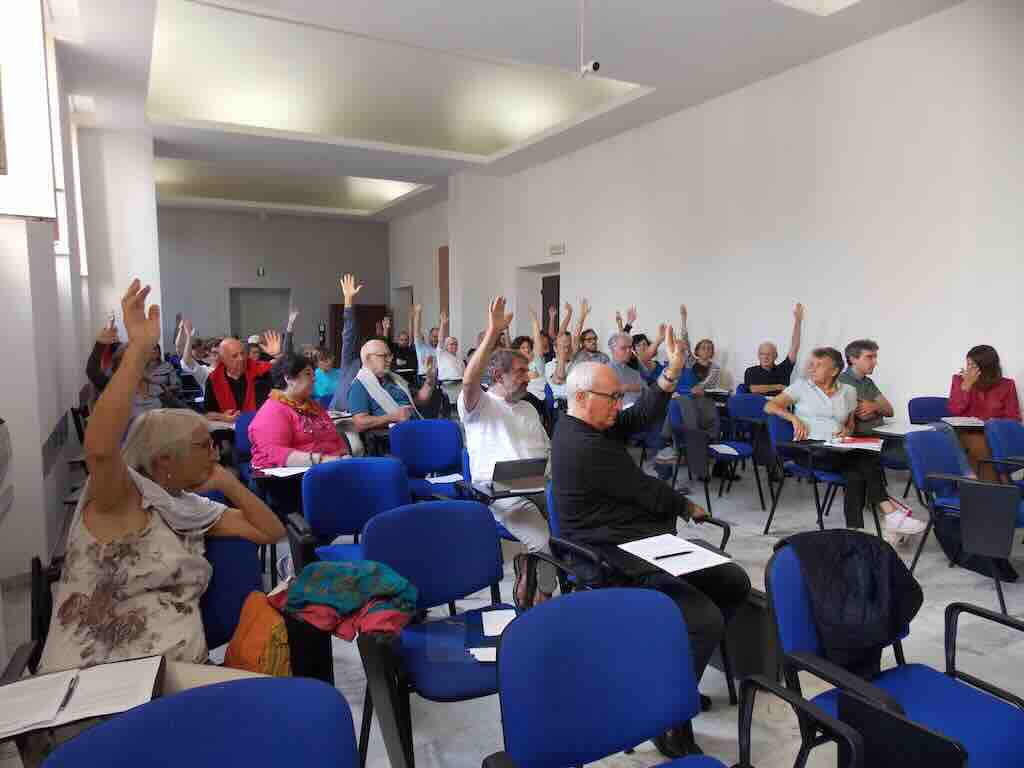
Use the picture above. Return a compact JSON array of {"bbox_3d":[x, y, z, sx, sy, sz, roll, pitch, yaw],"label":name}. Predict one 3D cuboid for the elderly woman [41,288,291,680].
[{"bbox_3d":[-0.846,0.511,1.757,0.660,1.500,0.780,-3,6,-28],"label":"elderly woman"}]

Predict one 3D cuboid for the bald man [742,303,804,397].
[{"bbox_3d":[2.394,0.049,6.300,0.580,1.560,0.740,0,6,5],"label":"bald man"}]

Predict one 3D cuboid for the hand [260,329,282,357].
[{"bbox_3d":[-1.485,-0.250,4.200,0.125,0.170,0.070,-3,6,-25],"label":"hand"}]

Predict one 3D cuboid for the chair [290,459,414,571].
[{"bbox_3d":[-0.622,0.775,3.129,0.590,0.810,0.580,-4,6,-27],"label":"chair"}]

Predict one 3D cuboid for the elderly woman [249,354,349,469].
[{"bbox_3d":[-0.986,0.485,3.442,0.560,1.230,0.780,-5,7,-42],"label":"elderly woman"}]

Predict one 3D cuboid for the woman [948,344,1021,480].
[{"bbox_3d":[3.648,0.314,5.220,0.560,1.220,0.700,1,6,17],"label":"woman"}]

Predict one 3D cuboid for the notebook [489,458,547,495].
[{"bbox_3d":[0.033,0.397,2.950,0.255,0.150,0.180,-3,6,-24],"label":"notebook"}]

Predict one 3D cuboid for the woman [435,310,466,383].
[{"bbox_3d":[-0.731,-0.130,8.376,0.520,1.500,0.680,-3,6,-22],"label":"woman"}]

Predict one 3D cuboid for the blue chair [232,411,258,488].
[{"bbox_3d":[-1.549,0.637,4.616,0.570,0.810,0.580,-4,6,-28],"label":"blue chair"}]

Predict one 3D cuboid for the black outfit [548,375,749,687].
[{"bbox_3d":[0.425,0.566,2.316,0.720,1.100,0.560,4,7,42],"label":"black outfit"}]

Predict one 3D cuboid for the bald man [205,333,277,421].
[{"bbox_3d":[-2.004,0.325,5.165,0.620,1.330,0.760,-4,6,-27],"label":"bald man"}]

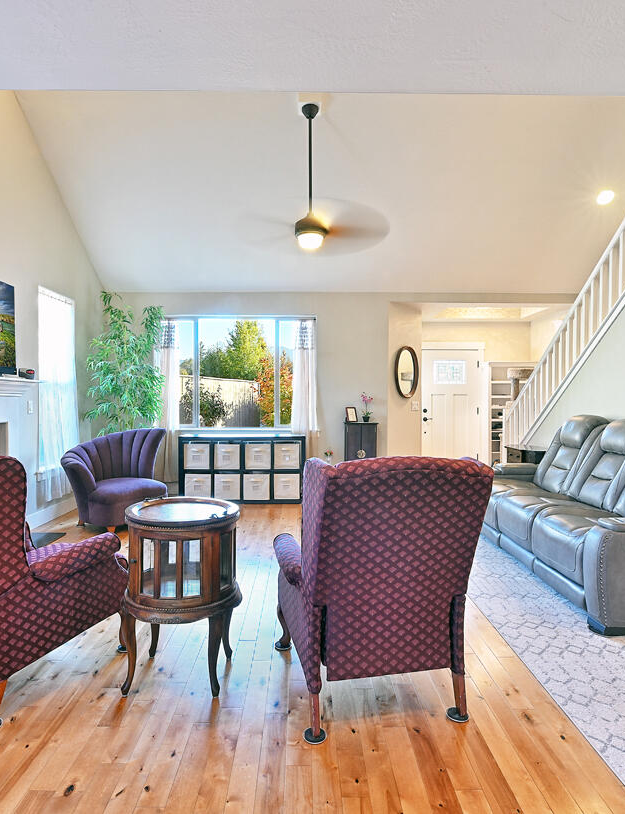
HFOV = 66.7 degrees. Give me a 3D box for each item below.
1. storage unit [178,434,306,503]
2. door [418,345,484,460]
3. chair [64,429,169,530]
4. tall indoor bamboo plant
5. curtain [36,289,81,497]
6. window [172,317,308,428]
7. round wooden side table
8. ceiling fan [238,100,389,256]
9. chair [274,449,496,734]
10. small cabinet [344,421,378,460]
[{"bbox_3d":[-0.815,0.748,5.704,1.470,0.770,0.390,0,1,-1],"label":"storage unit"},{"bbox_3d":[2.150,0.082,7.452,1.000,2.060,0.080,0,1,-1],"label":"door"},{"bbox_3d":[-1.850,0.696,4.548,0.820,0.900,0.800,1,1,40],"label":"chair"},{"bbox_3d":[-2.167,-0.067,5.431,0.897,2.449,0.827,0,1,0],"label":"tall indoor bamboo plant"},{"bbox_3d":[-2.591,-0.115,4.806,0.100,2.070,0.830,0,1,-1],"label":"curtain"},{"bbox_3d":[-0.945,-0.432,6.015,1.880,1.430,0.100,0,1,-1],"label":"window"},{"bbox_3d":[-0.573,0.818,2.094,0.504,0.751,0.504,0,1,0],"label":"round wooden side table"},{"bbox_3d":[-0.004,-2.007,4.127,1.310,1.280,1.310,0,1,-1],"label":"ceiling fan"},{"bbox_3d":[0.235,0.671,2.008,0.760,1.010,0.880,0,1,-12],"label":"chair"},{"bbox_3d":[0.593,0.676,5.902,0.413,0.953,0.312,0,1,0],"label":"small cabinet"}]

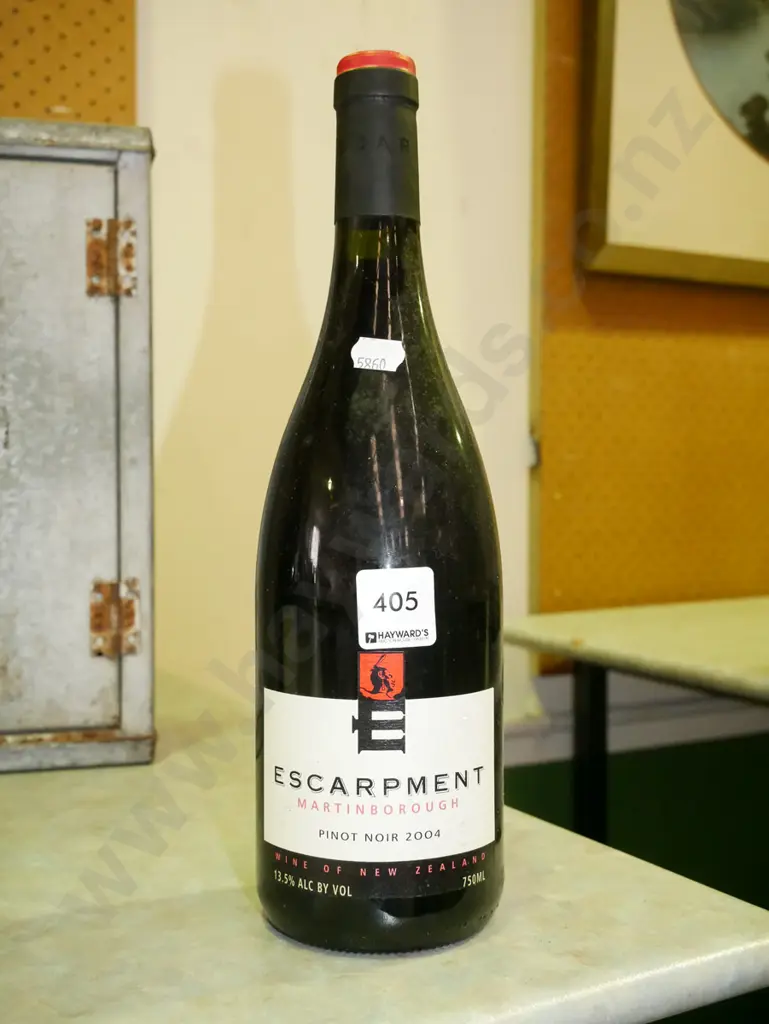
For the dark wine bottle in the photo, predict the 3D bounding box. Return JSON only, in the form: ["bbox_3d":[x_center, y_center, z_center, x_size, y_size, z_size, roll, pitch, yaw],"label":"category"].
[{"bbox_3d":[-0.002,-0.008,0.377,0.086,0.298,0.086,0,2,0],"label":"dark wine bottle"}]

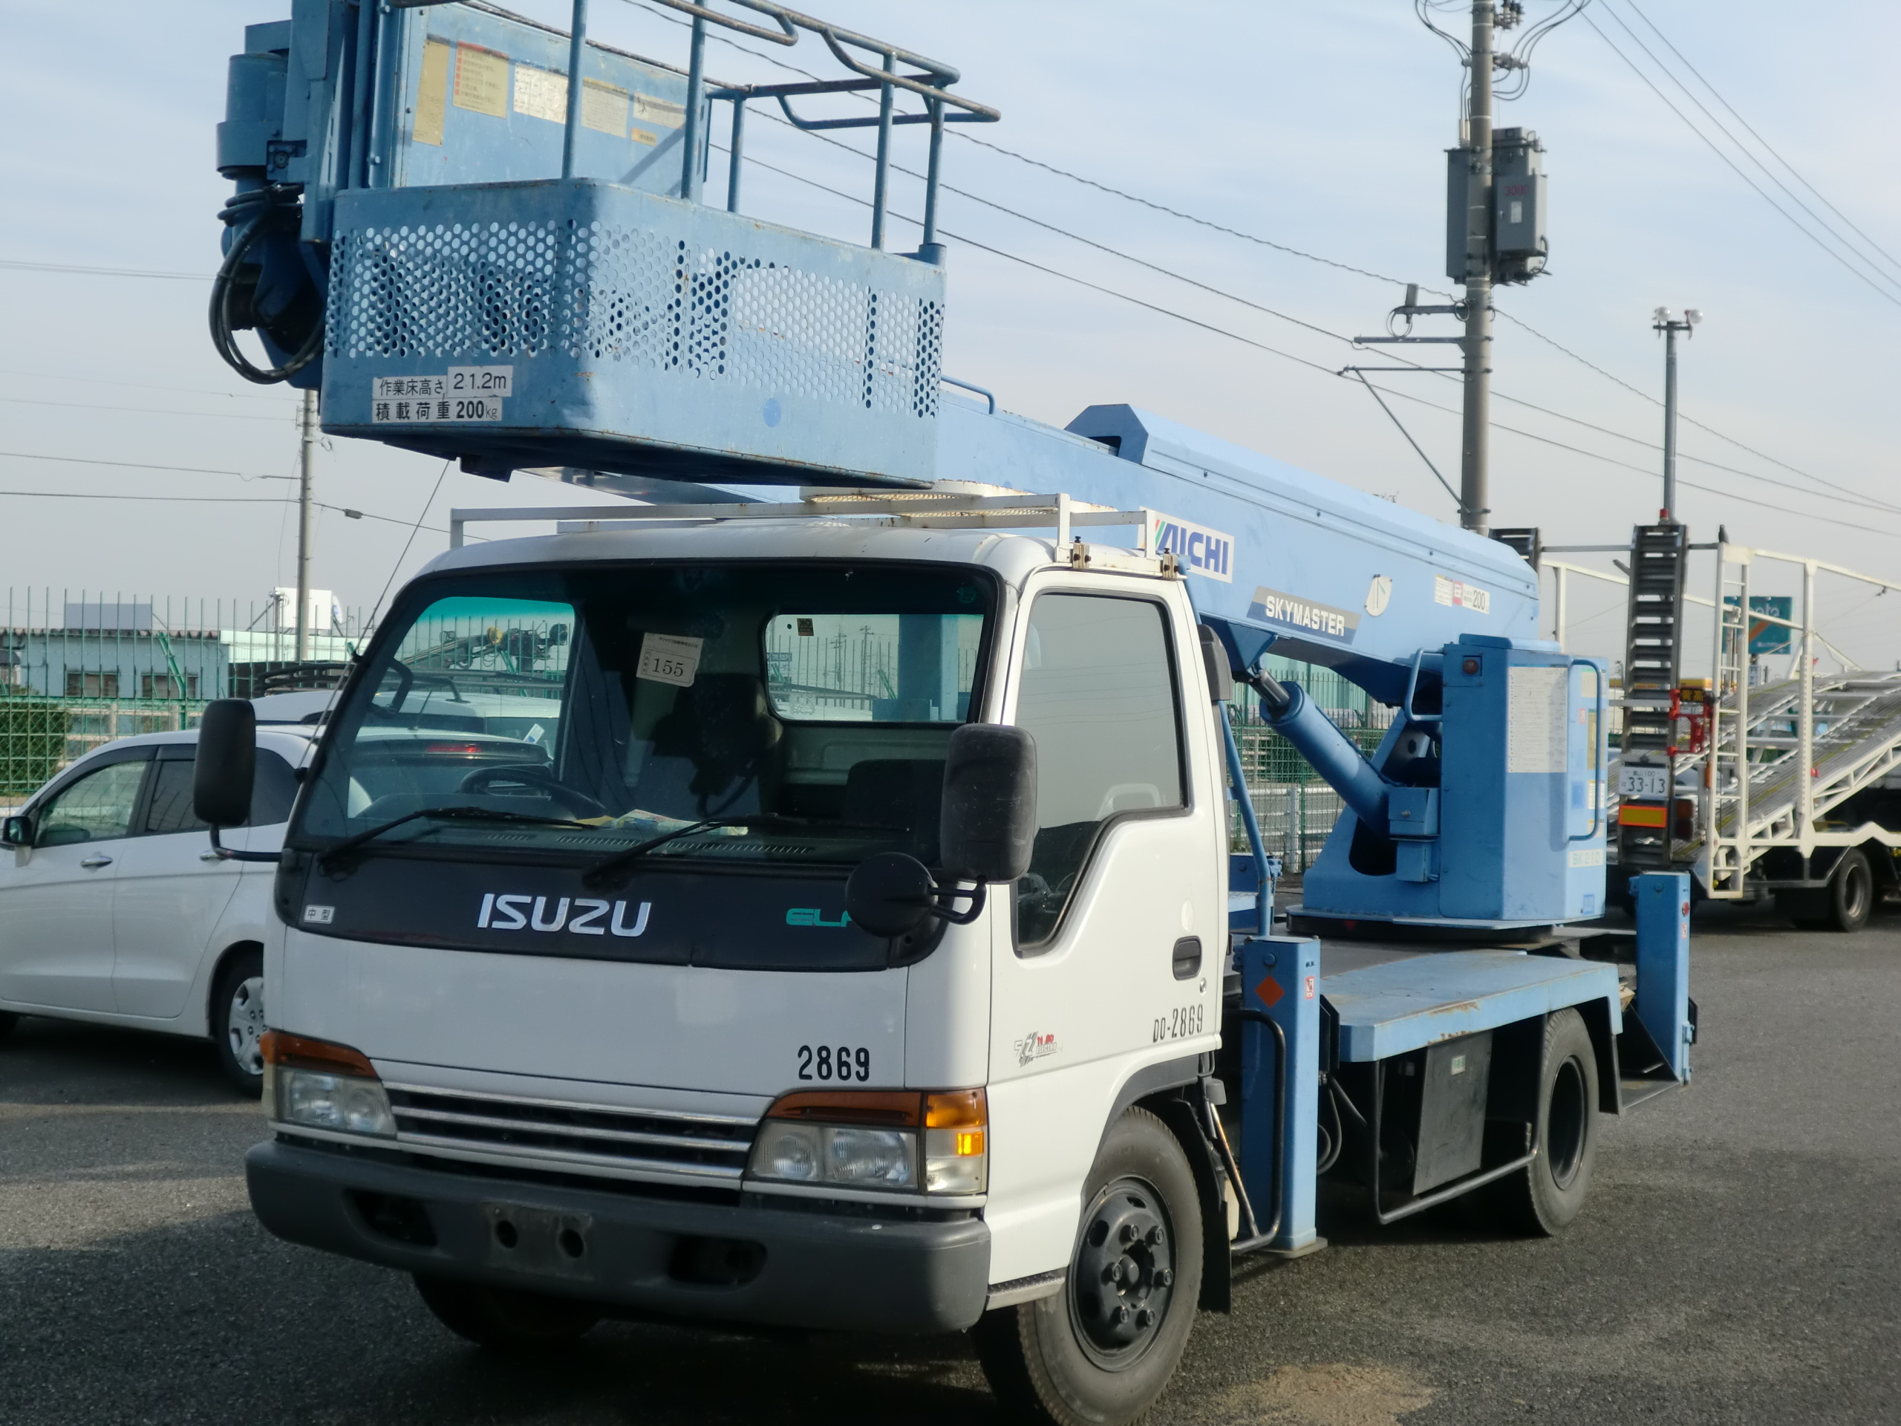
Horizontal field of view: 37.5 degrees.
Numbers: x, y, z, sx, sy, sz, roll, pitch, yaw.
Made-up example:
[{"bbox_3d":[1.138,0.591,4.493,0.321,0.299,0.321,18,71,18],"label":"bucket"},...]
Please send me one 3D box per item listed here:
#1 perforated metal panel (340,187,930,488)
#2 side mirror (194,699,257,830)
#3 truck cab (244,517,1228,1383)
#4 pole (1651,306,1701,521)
[{"bbox_3d":[-0.631,-0.761,5.801,0.761,0.464,1.148,5,2,37],"label":"perforated metal panel"},{"bbox_3d":[-1.801,0.123,6.967,0.090,0.315,0.190,9,-5,-40],"label":"side mirror"},{"bbox_3d":[-0.530,0.474,6.910,2.081,1.922,1.568,1,0,29],"label":"truck cab"},{"bbox_3d":[8.223,-1.328,31.988,0.540,6.628,0.250,1,0,14],"label":"pole"}]

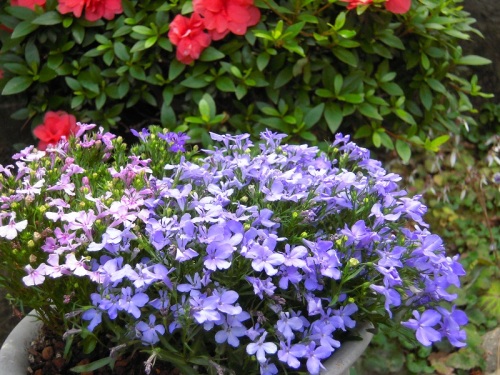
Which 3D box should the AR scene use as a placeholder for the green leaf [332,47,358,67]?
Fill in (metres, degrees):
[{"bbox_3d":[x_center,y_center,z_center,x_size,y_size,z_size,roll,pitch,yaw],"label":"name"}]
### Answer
[{"bbox_3d":[0.115,-0.157,1.030,0.040,0.007,0.018,38,66,15],"label":"green leaf"}]

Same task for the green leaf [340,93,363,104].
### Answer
[{"bbox_3d":[0.123,-0.109,1.030,0.032,0.007,0.012,-4,53,10],"label":"green leaf"}]

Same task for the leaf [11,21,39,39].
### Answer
[{"bbox_3d":[-0.256,-0.179,0.970,0.037,0.006,0.018,-32,56,-9],"label":"leaf"}]

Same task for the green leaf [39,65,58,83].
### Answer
[{"bbox_3d":[-0.251,-0.141,1.060,0.028,0.007,0.019,-29,63,0],"label":"green leaf"}]

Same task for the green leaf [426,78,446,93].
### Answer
[{"bbox_3d":[0.218,-0.120,1.000,0.030,0.006,0.013,35,57,12],"label":"green leaf"}]

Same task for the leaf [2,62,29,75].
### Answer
[{"bbox_3d":[-0.287,-0.145,1.050,0.037,0.007,0.015,20,54,-5],"label":"leaf"}]

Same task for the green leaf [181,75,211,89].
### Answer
[{"bbox_3d":[-0.062,-0.122,0.980,0.036,0.006,0.018,-9,50,-10],"label":"green leaf"}]

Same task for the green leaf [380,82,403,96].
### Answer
[{"bbox_3d":[0.166,-0.114,1.000,0.029,0.006,0.013,33,65,17],"label":"green leaf"}]

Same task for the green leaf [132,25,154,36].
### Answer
[{"bbox_3d":[-0.123,-0.179,0.980,0.026,0.006,0.012,20,62,11],"label":"green leaf"}]

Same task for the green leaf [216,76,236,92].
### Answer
[{"bbox_3d":[-0.027,-0.118,0.980,0.030,0.006,0.018,37,59,23],"label":"green leaf"}]

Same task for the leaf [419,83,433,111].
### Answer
[{"bbox_3d":[0.207,-0.106,1.000,0.014,0.034,0.006,-6,-10,-5],"label":"leaf"}]

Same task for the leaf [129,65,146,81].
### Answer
[{"bbox_3d":[-0.132,-0.135,1.000,0.016,0.006,0.030,-40,67,-20],"label":"leaf"}]

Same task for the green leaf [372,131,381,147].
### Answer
[{"bbox_3d":[0.153,-0.058,1.030,0.010,0.007,0.023,-3,60,-1],"label":"green leaf"}]

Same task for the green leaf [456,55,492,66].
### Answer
[{"bbox_3d":[0.263,-0.147,1.000,0.041,0.006,0.016,-5,49,7],"label":"green leaf"}]

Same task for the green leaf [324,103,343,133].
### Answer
[{"bbox_3d":[0.101,-0.084,1.030,0.022,0.007,0.043,-1,60,0],"label":"green leaf"}]

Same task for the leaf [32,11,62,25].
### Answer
[{"bbox_3d":[-0.230,-0.192,0.970,0.035,0.006,0.018,-17,52,-10],"label":"leaf"}]

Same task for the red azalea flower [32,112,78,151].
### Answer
[{"bbox_3d":[-0.232,-0.067,1.020,0.055,0.051,0.036,-3,25,-7],"label":"red azalea flower"}]

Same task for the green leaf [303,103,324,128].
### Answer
[{"bbox_3d":[0.079,-0.088,1.040,0.017,0.007,0.040,36,80,14],"label":"green leaf"}]

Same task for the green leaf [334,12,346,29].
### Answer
[{"bbox_3d":[0.104,-0.191,0.980,0.011,0.006,0.029,24,63,13],"label":"green leaf"}]

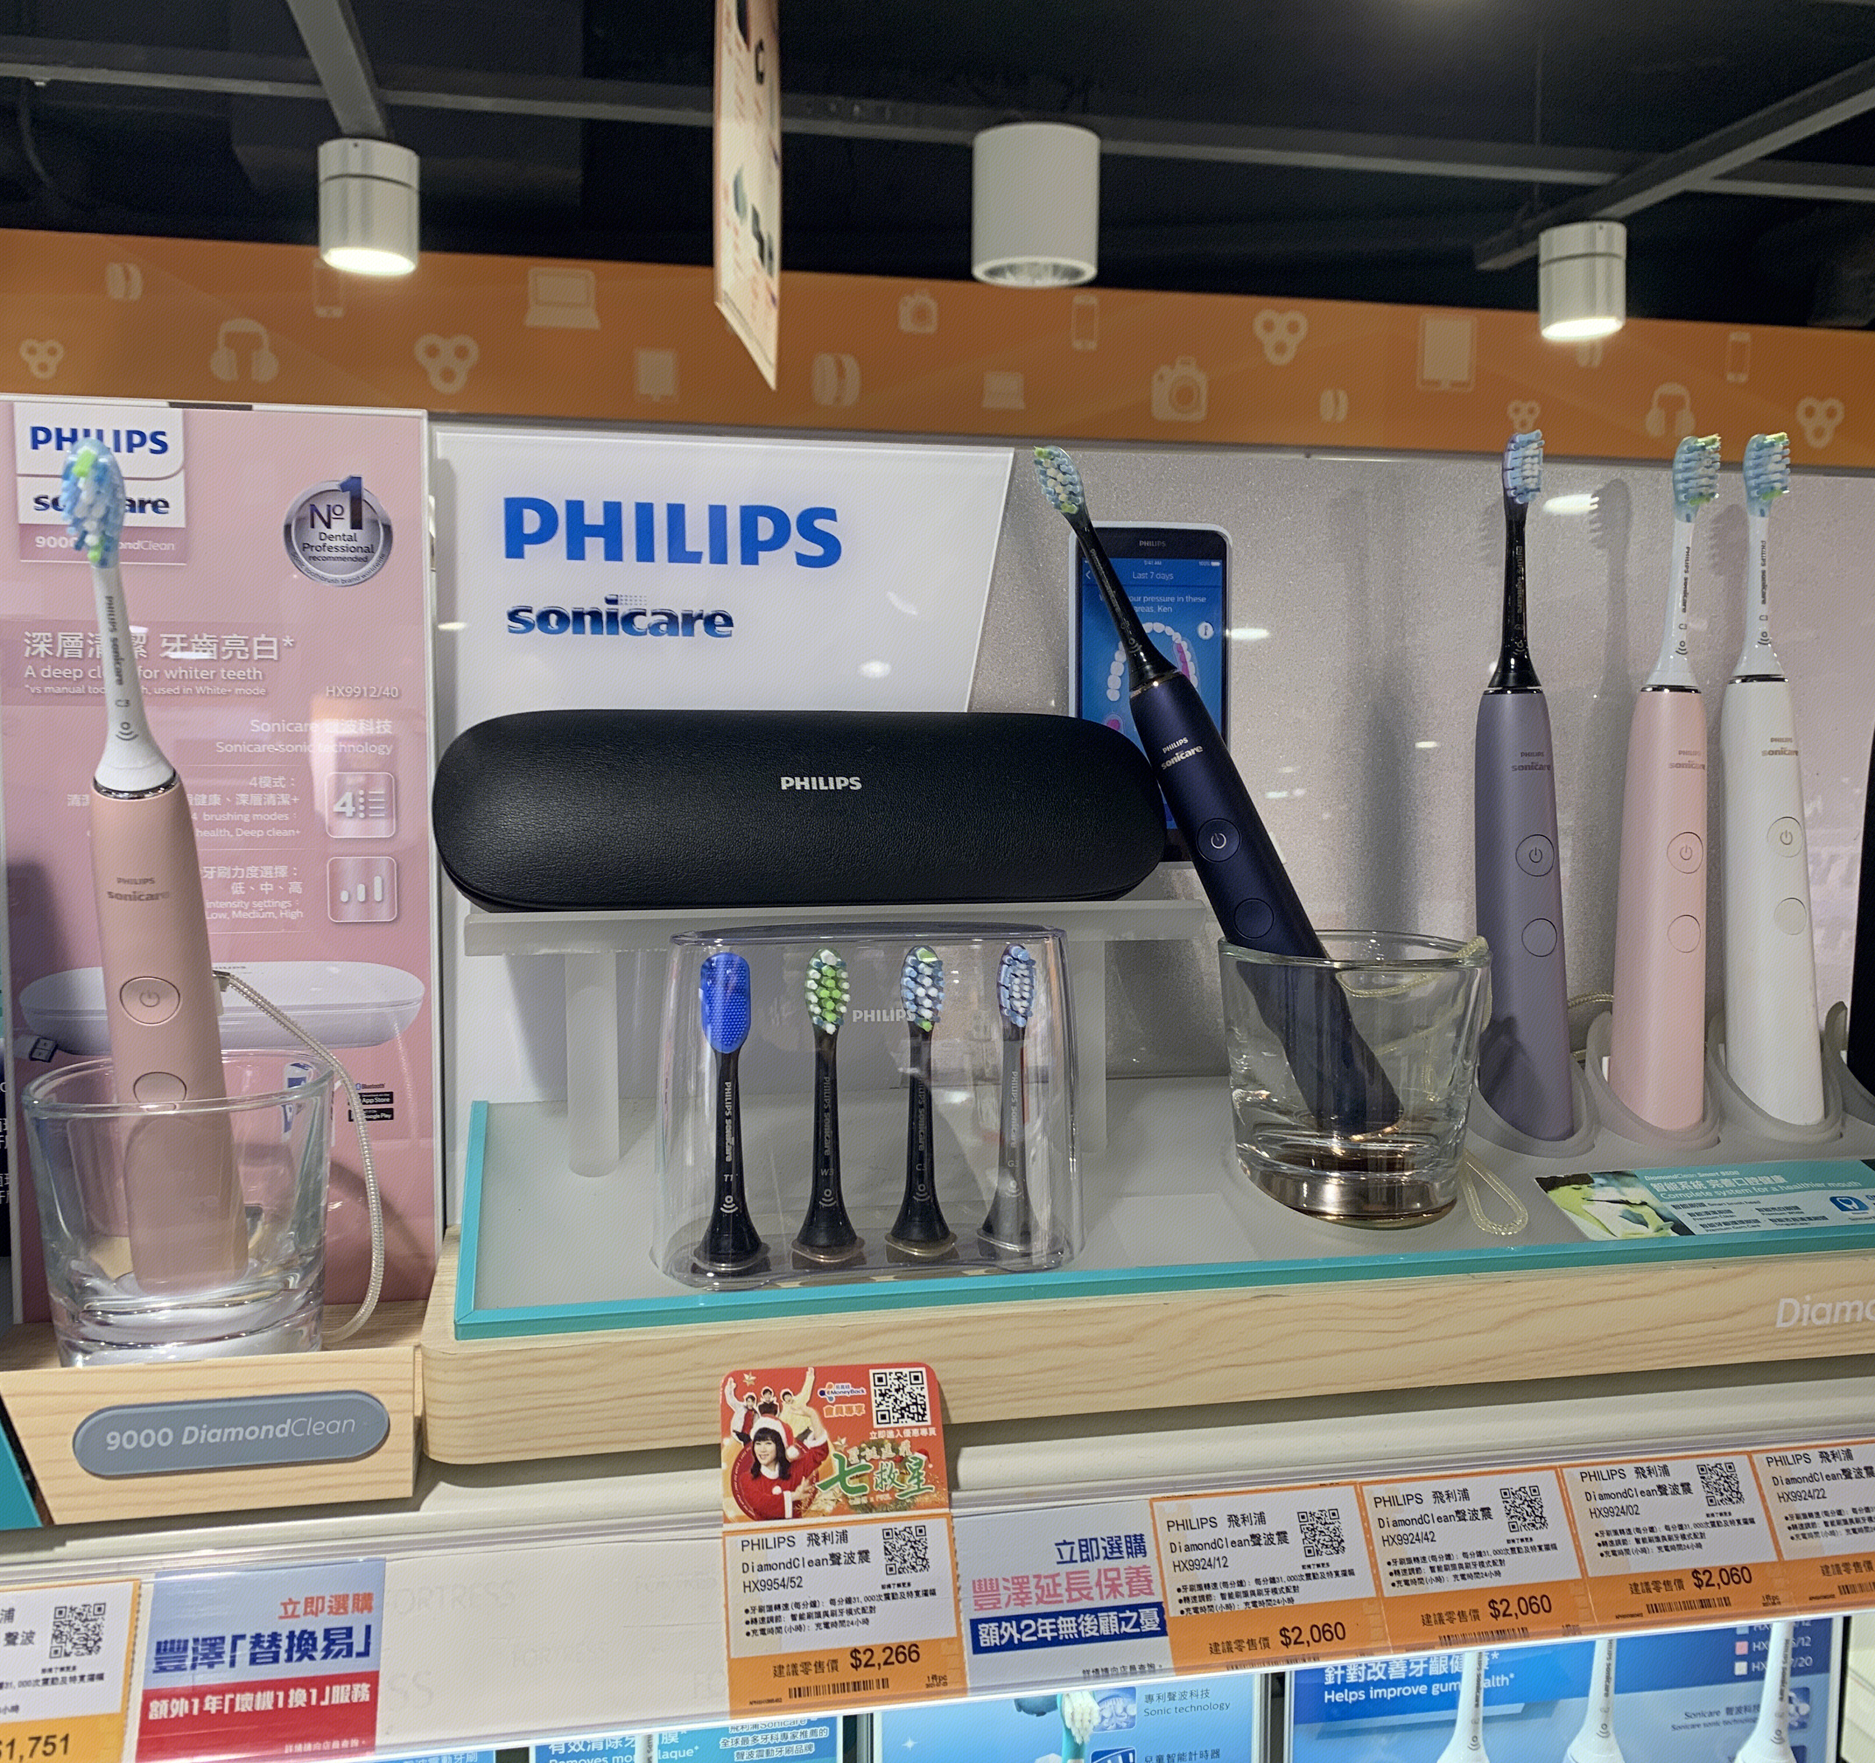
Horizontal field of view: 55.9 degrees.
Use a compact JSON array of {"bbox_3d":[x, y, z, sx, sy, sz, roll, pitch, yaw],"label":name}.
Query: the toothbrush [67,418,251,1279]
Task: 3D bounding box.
[{"bbox_3d":[-0.202,0.009,0.457,0.032,0.248,0.033,3,27,-10],"label":"toothbrush"}]

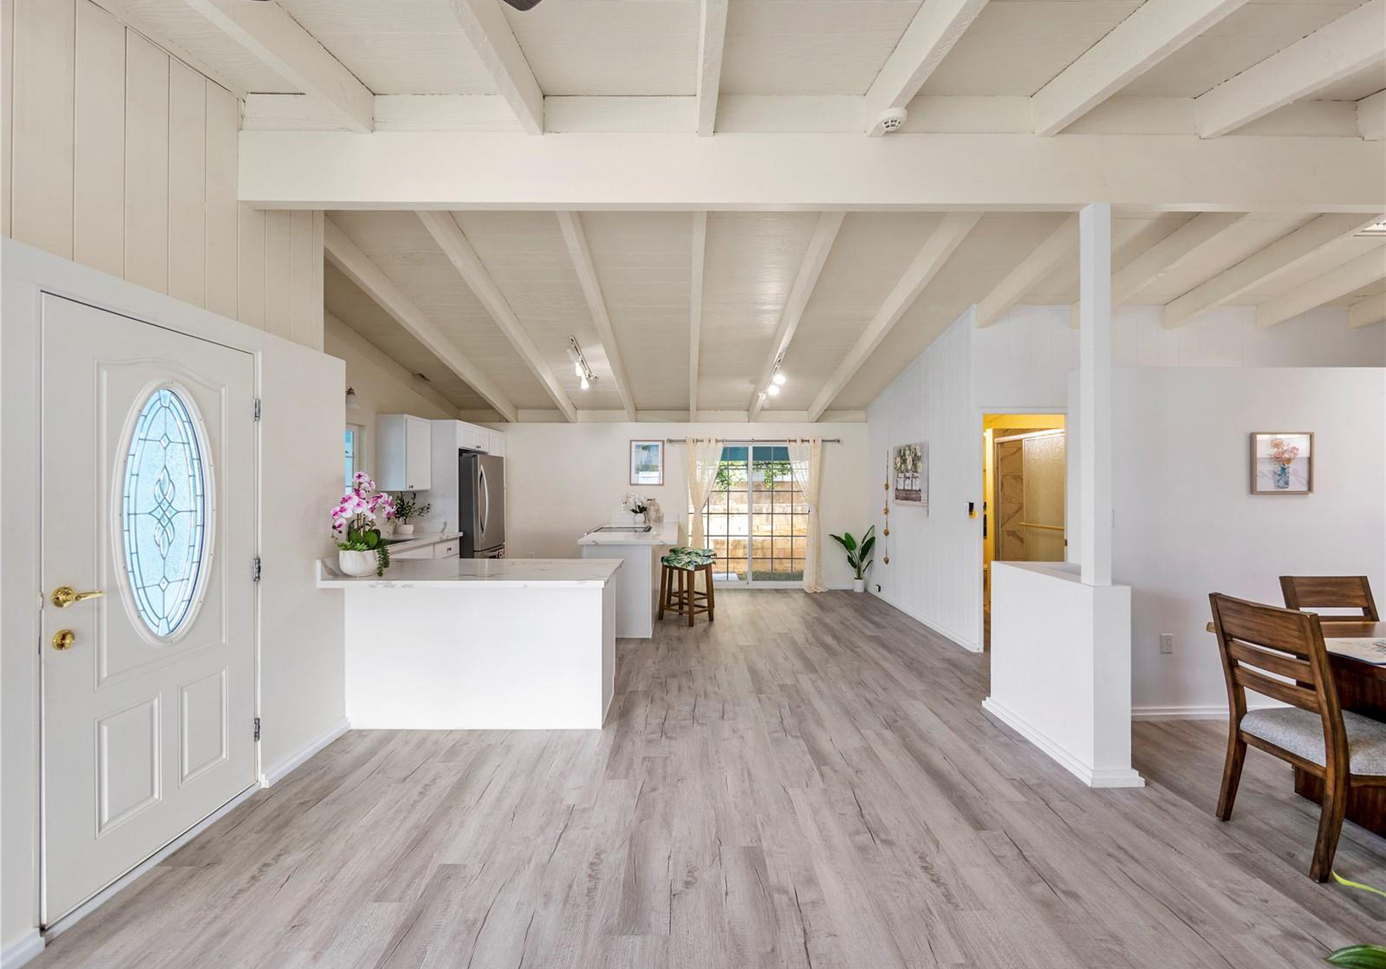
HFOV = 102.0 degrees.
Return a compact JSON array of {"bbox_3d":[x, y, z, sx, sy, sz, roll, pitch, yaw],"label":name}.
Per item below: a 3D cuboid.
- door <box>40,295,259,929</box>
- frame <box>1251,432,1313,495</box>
[{"bbox_3d":[-2.111,0.404,2.247,0.051,2.045,0.889,0,0,0],"label":"door"},{"bbox_3d":[3.648,-0.127,3.464,0.376,0.384,0.030,0,0,-1],"label":"frame"}]

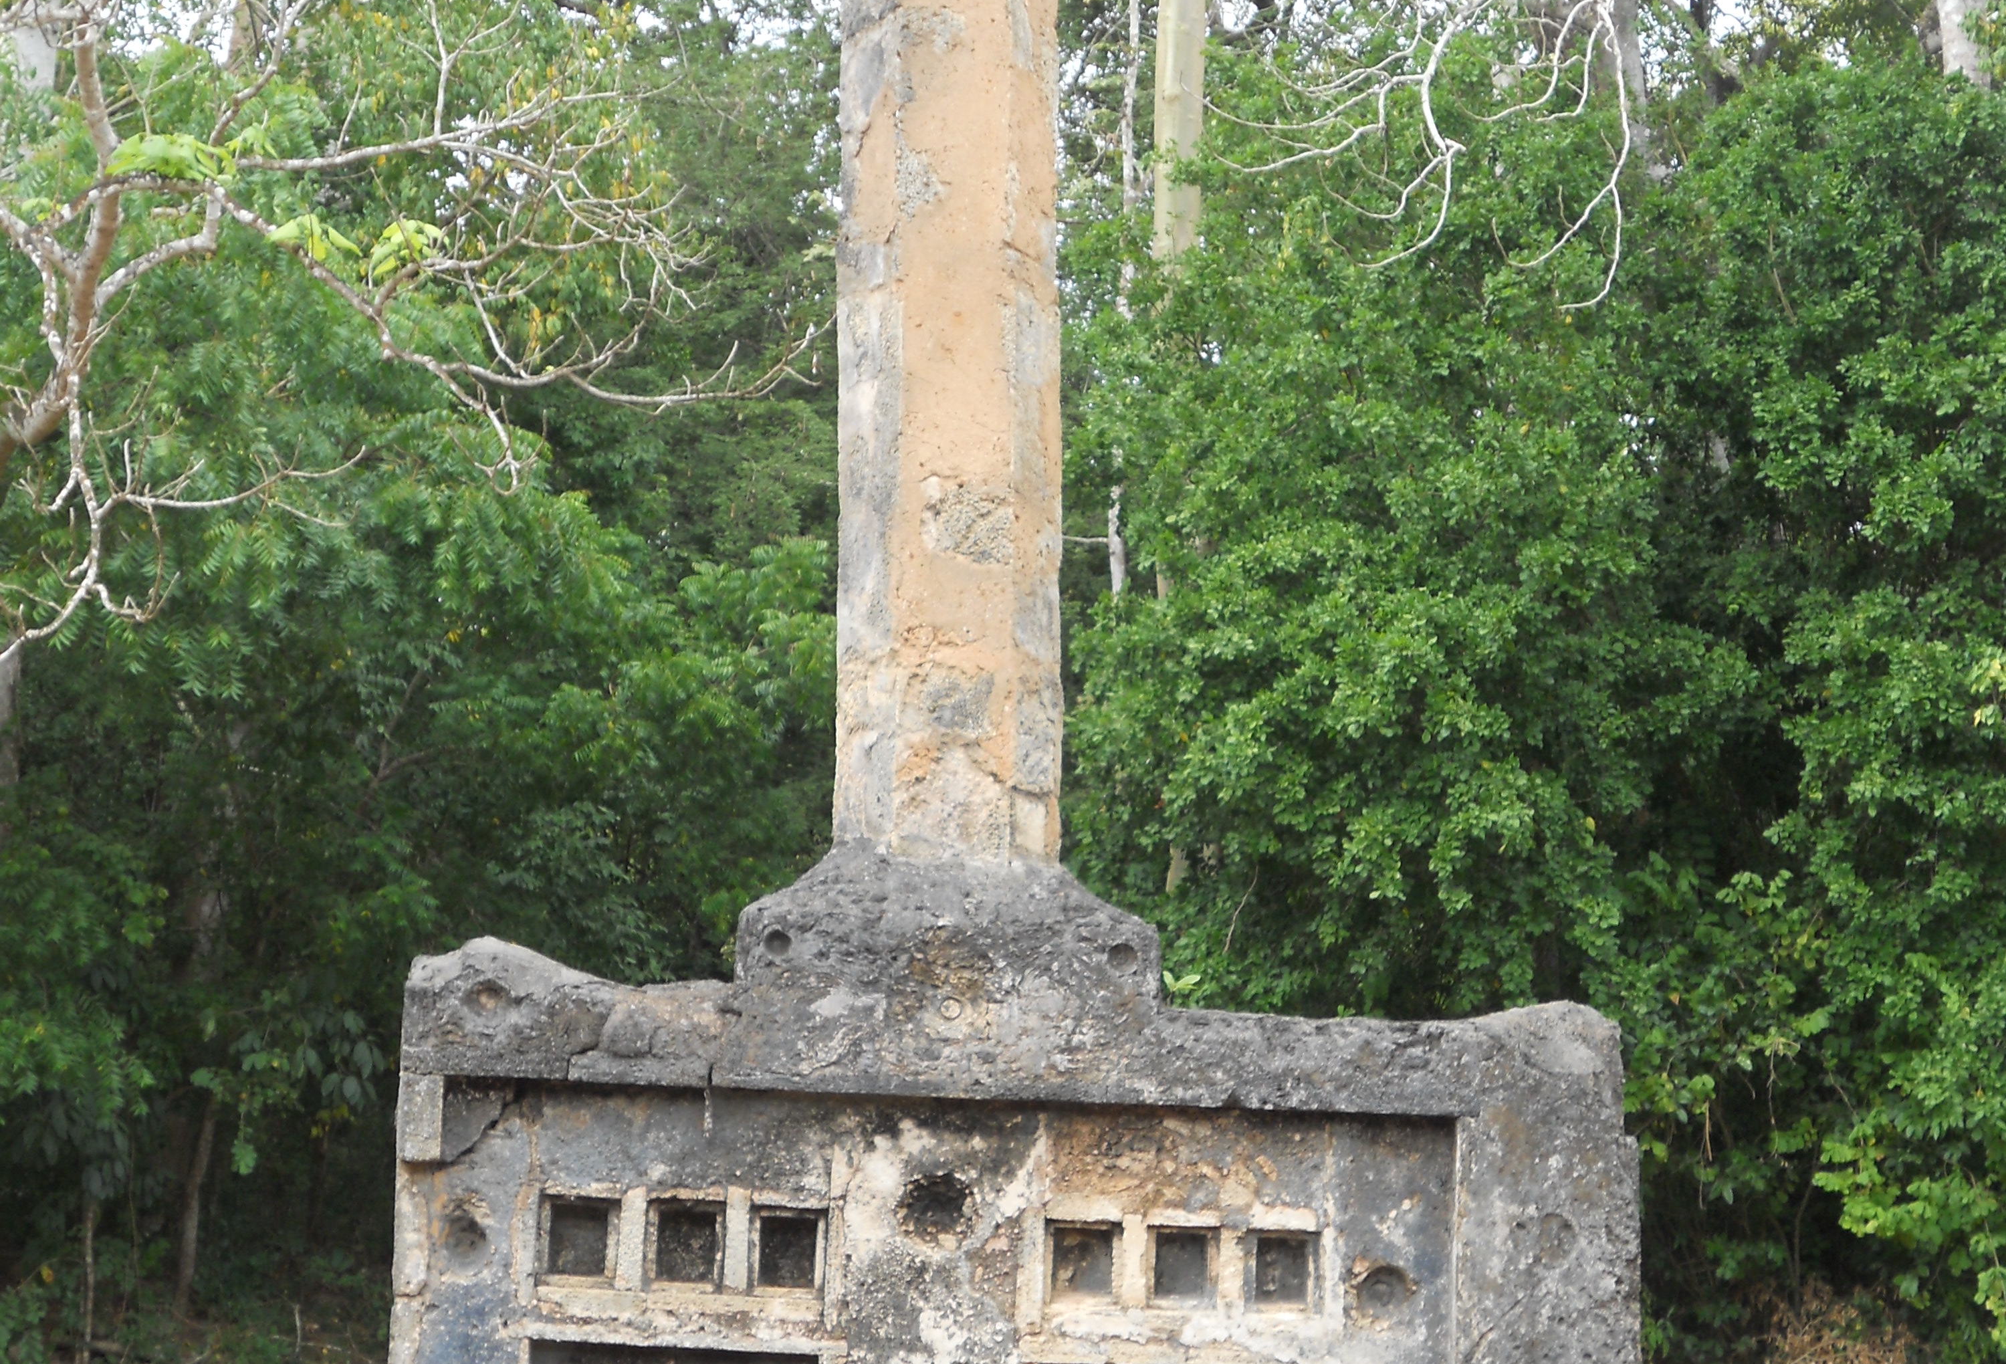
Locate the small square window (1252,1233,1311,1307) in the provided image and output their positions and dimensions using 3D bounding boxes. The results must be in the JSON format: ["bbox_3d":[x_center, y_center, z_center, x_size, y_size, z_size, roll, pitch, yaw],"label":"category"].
[{"bbox_3d":[0.672,1.421,8.592,0.137,0.163,0.130,3,-9,-2],"label":"small square window"}]

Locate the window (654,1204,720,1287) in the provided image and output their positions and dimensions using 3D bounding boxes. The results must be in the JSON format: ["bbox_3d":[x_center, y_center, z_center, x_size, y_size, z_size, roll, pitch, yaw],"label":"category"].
[{"bbox_3d":[-0.758,1.353,8.540,0.149,0.191,0.130,3,-9,-2],"label":"window"}]

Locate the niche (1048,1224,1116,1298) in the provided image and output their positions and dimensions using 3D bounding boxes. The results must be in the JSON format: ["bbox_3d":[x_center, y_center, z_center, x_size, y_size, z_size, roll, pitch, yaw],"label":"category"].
[{"bbox_3d":[0.187,1.399,8.575,0.149,0.172,0.130,3,-9,-2],"label":"niche"}]

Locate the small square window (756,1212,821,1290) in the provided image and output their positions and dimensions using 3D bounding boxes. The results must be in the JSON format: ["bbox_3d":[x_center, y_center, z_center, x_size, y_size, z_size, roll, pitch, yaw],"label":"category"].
[{"bbox_3d":[-0.517,1.367,8.549,0.146,0.177,0.130,3,-9,-2],"label":"small square window"}]

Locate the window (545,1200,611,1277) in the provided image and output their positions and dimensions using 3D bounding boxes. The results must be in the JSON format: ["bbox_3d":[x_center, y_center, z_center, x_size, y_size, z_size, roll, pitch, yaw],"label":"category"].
[{"bbox_3d":[-1.013,1.337,8.532,0.154,0.181,0.130,3,-9,-2],"label":"window"}]

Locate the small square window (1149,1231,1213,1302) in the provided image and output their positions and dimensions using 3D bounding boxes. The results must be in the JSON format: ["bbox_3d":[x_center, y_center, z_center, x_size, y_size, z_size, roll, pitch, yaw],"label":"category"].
[{"bbox_3d":[0.425,1.410,8.583,0.146,0.173,0.130,3,-9,-2],"label":"small square window"}]

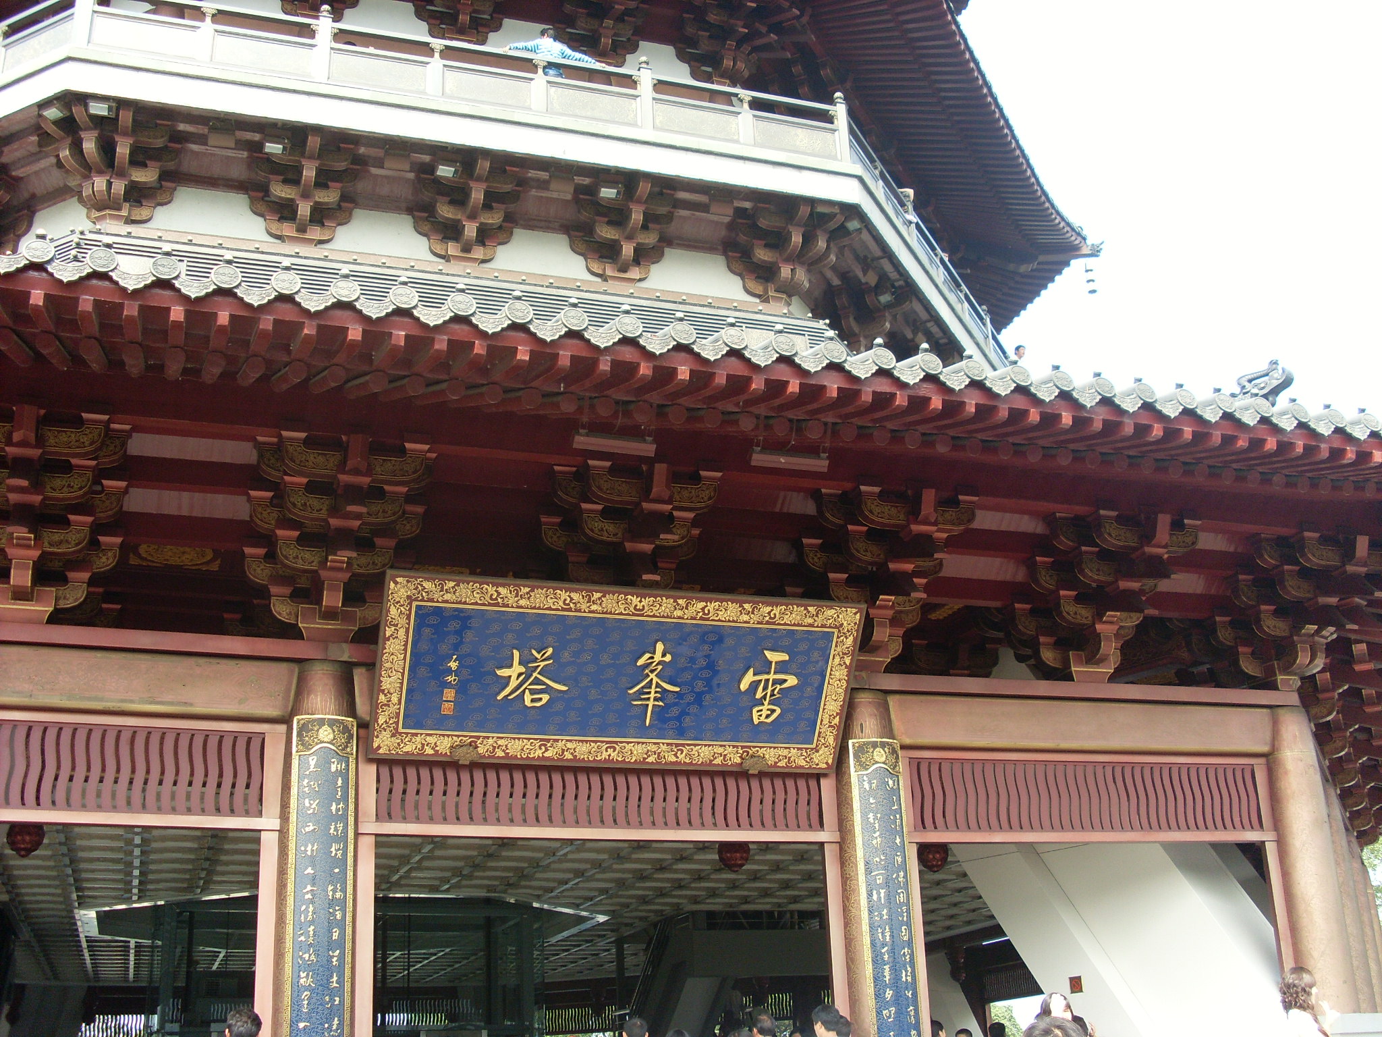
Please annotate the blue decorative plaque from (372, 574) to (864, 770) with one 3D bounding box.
[{"bbox_3d":[-0.523,1.210,11.627,3.781,1.459,0.130,5,13,-18],"label":"blue decorative plaque"}]

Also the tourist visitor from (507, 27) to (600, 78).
[{"bbox_3d":[-1.795,-5.740,19.834,1.380,1.680,0.450,5,-22,-18],"label":"tourist visitor"}]

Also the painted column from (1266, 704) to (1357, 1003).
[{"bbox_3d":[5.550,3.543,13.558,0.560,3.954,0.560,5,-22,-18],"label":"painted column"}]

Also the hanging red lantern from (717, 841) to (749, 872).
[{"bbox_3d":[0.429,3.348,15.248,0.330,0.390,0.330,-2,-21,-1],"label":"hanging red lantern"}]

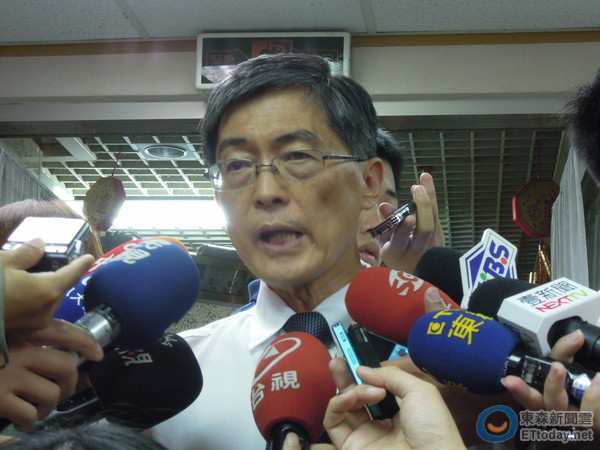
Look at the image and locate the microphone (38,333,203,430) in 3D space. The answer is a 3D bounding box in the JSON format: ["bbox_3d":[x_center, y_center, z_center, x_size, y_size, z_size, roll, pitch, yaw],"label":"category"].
[{"bbox_3d":[-0.193,0.165,1.335,0.235,0.078,0.078,-21,-4,-32],"label":"microphone"}]

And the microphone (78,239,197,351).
[{"bbox_3d":[-0.176,0.090,1.278,0.235,0.078,0.078,-39,2,-43],"label":"microphone"}]

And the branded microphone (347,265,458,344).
[{"bbox_3d":[0.154,0.111,1.449,0.230,0.069,0.069,28,-1,21],"label":"branded microphone"}]

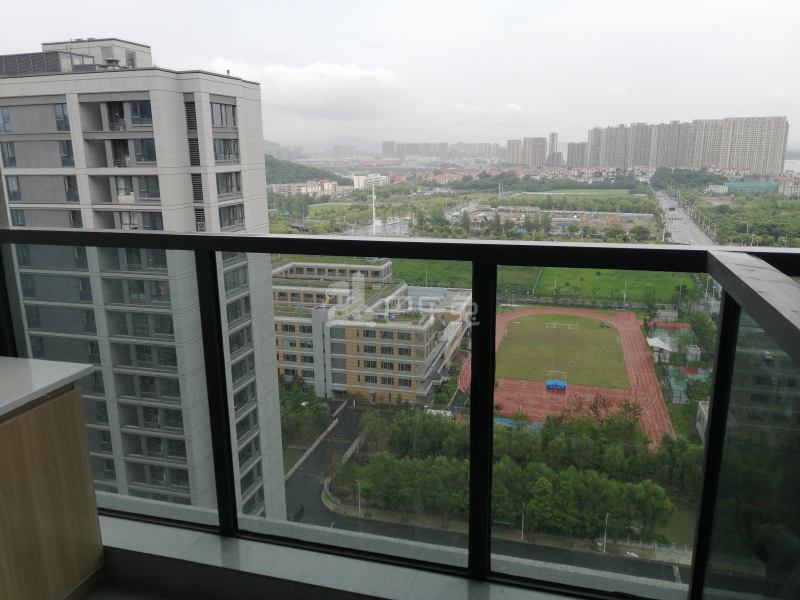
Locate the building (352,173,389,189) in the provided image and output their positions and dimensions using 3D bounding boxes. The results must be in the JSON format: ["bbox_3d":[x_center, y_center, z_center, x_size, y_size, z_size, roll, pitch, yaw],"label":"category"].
[{"bbox_3d":[-40.890,-170.802,915.114,15.500,23.000,78.000,5,14,24],"label":"building"}]

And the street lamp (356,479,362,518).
[{"bbox_3d":[-7.271,34.534,107.784,0.300,7.100,1.200,7,15,32],"label":"street lamp"}]

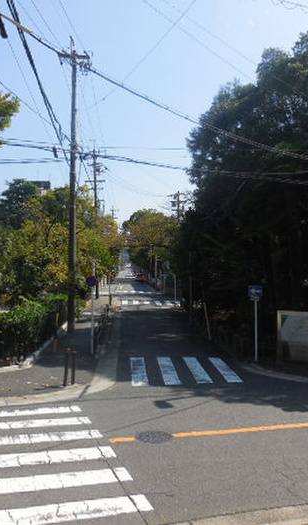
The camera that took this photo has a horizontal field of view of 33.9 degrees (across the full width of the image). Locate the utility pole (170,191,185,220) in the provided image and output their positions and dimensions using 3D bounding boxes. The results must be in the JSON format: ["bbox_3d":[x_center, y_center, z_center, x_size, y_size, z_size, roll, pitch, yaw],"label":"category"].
[{"bbox_3d":[2.955,-2.665,60.973,1.700,12.050,0.600,1,0,-3],"label":"utility pole"}]

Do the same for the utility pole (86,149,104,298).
[{"bbox_3d":[-5.158,-3.479,45.032,1.650,13.370,0.600,1,0,-3],"label":"utility pole"}]

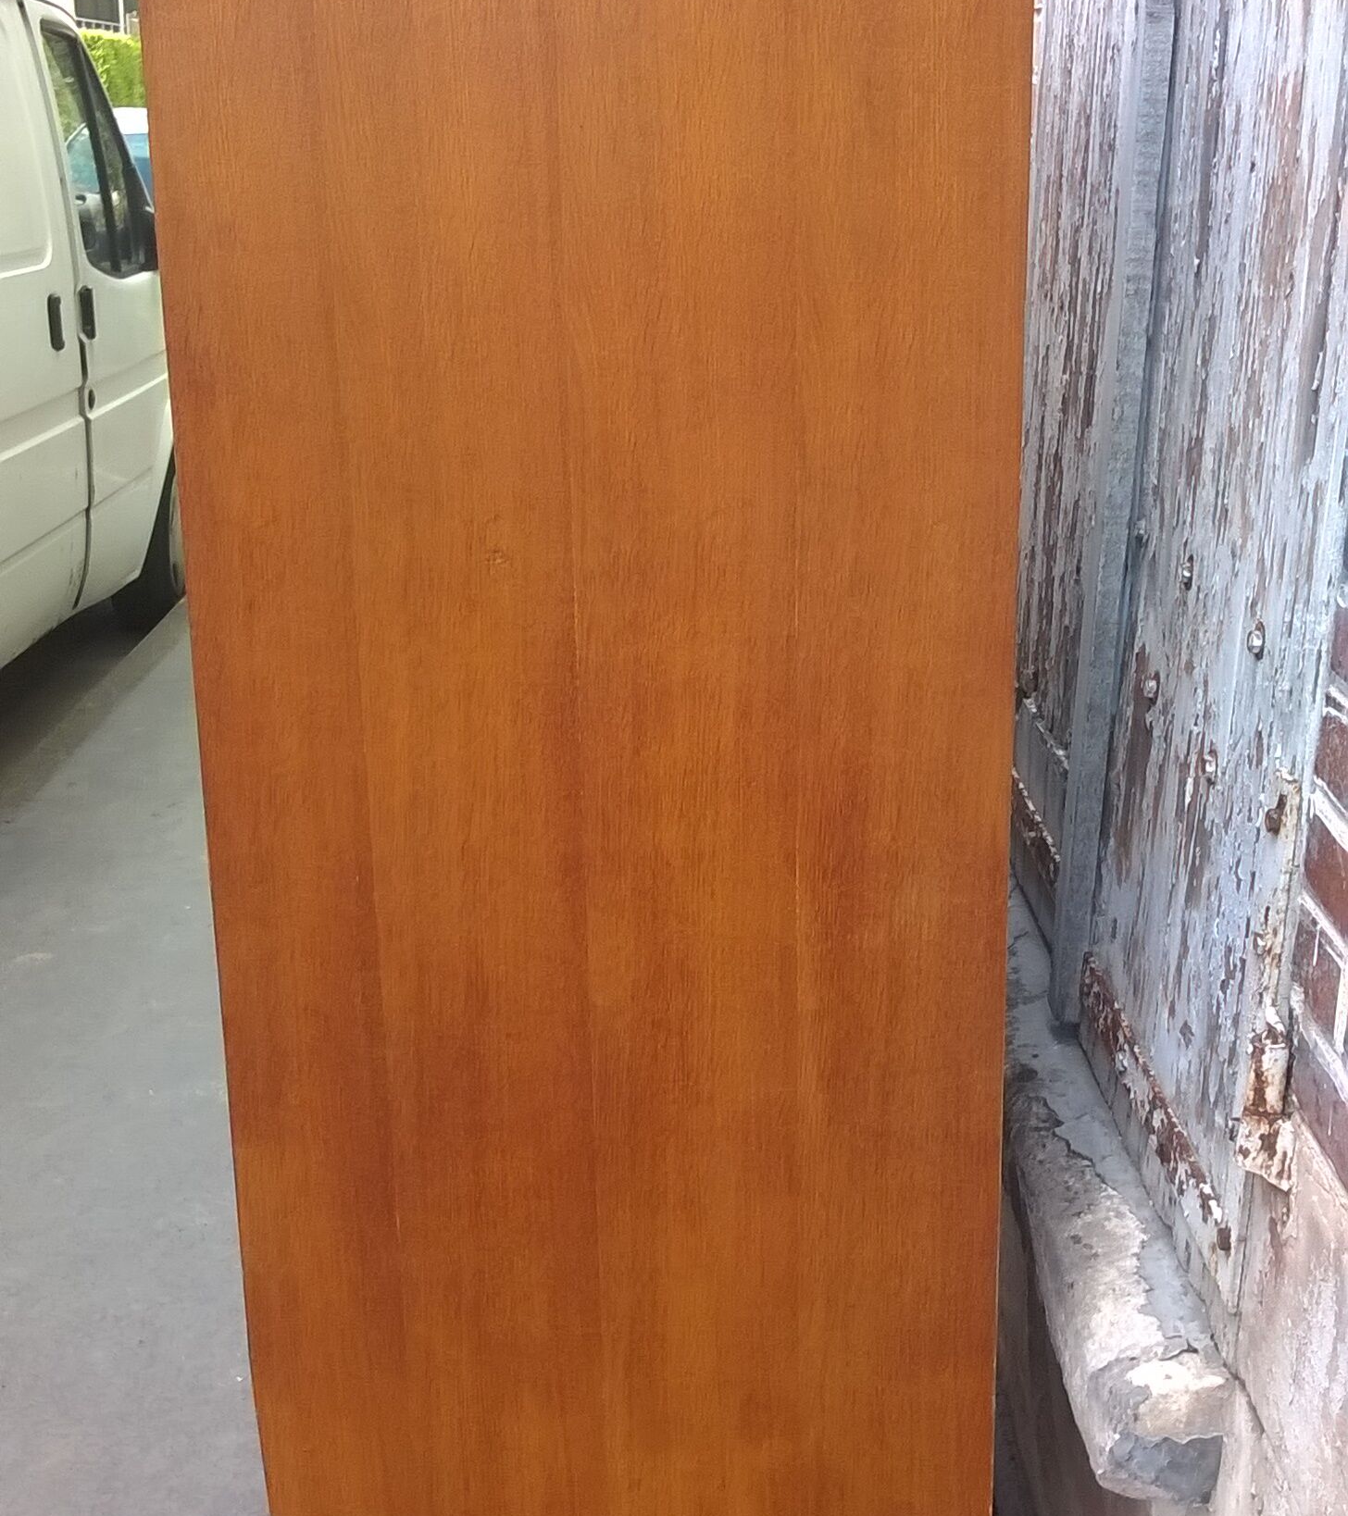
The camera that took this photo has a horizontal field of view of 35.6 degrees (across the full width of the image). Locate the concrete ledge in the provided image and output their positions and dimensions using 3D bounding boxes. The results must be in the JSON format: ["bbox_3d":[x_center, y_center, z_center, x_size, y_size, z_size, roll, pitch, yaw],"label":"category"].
[{"bbox_3d":[0.336,0.304,1.998,0.115,0.120,1.110,1,18,-1],"label":"concrete ledge"}]

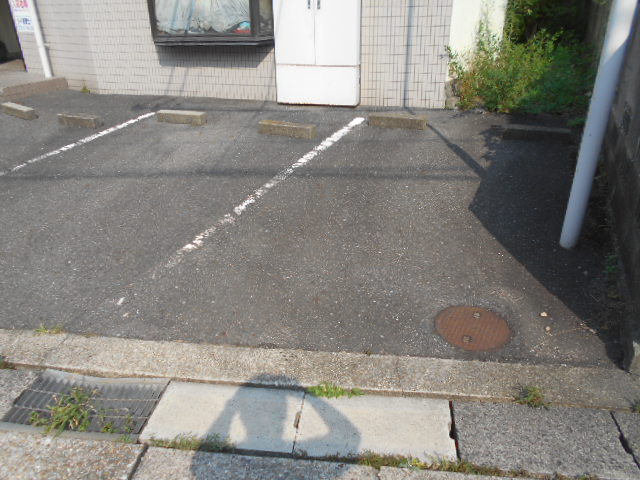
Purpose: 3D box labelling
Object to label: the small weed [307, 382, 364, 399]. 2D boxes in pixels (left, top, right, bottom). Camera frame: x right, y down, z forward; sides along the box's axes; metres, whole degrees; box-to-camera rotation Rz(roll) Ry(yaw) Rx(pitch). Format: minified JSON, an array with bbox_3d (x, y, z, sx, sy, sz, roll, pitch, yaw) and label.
[{"bbox_3d":[0.062,0.603,1.928,0.220,0.050,0.060,3,29,9],"label":"small weed"}]

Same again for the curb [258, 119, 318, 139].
[{"bbox_3d":[-0.352,-1.169,5.098,0.608,0.114,0.113,11,31,22],"label":"curb"}]

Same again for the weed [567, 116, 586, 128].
[{"bbox_3d":[2.722,-1.248,5.104,0.200,0.100,0.120,11,31,22],"label":"weed"}]

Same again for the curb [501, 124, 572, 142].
[{"bbox_3d":[2.122,-1.024,4.685,0.583,0.114,0.113,13,31,25],"label":"curb"}]

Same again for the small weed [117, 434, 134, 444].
[{"bbox_3d":[-0.706,0.725,1.746,0.065,0.035,0.050,3,29,9],"label":"small weed"}]

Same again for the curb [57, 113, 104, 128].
[{"bbox_3d":[-2.869,-1.432,5.733,0.599,0.114,0.113,12,31,23],"label":"curb"}]

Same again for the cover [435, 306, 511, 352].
[{"bbox_3d":[0.721,0.421,2.260,0.345,0.030,0.345,2,28,7],"label":"cover"}]

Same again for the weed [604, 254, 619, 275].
[{"bbox_3d":[1.593,0.134,2.628,0.060,0.075,0.070,3,29,9],"label":"weed"}]

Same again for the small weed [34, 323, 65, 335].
[{"bbox_3d":[-1.293,0.423,2.299,0.135,0.045,0.060,3,29,9],"label":"small weed"}]

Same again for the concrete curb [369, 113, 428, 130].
[{"bbox_3d":[0.850,-1.296,5.265,0.612,0.114,0.113,10,31,21],"label":"concrete curb"}]

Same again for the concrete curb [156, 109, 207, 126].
[{"bbox_3d":[-1.645,-1.445,5.686,0.602,0.114,0.113,9,30,19],"label":"concrete curb"}]

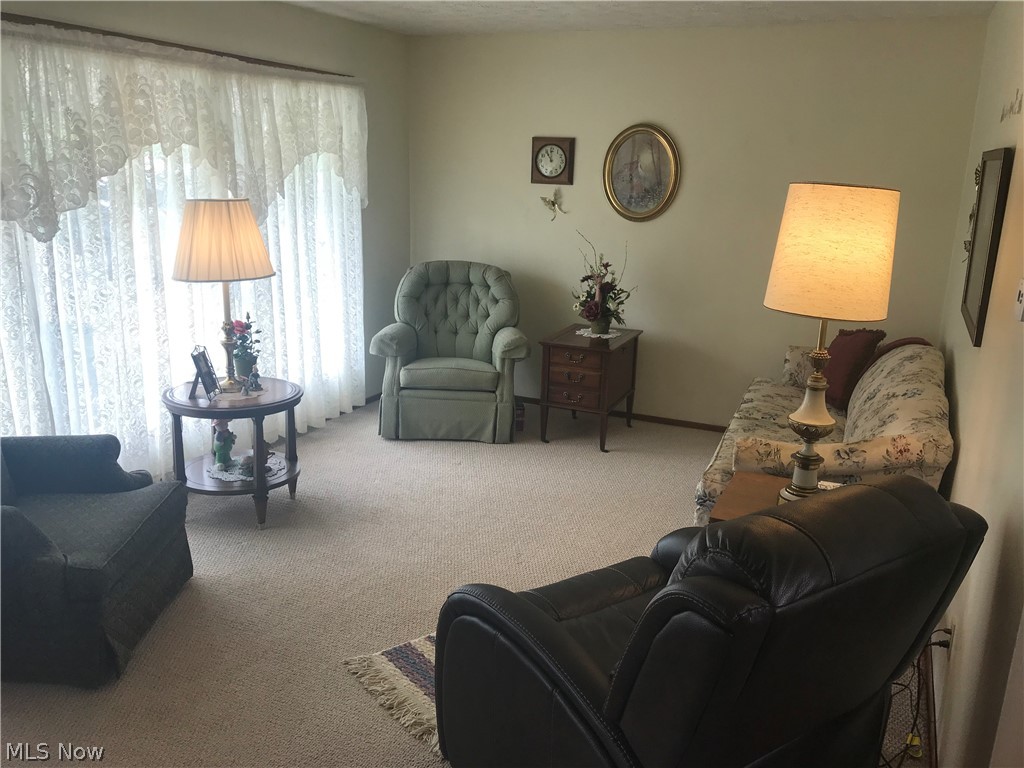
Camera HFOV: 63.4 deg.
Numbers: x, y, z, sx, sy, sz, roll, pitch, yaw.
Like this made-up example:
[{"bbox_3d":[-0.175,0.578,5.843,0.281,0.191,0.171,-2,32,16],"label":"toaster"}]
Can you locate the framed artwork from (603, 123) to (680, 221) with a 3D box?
[{"bbox_3d":[0.799,-1.301,5.130,0.495,0.595,0.040,8,17,23],"label":"framed artwork"}]

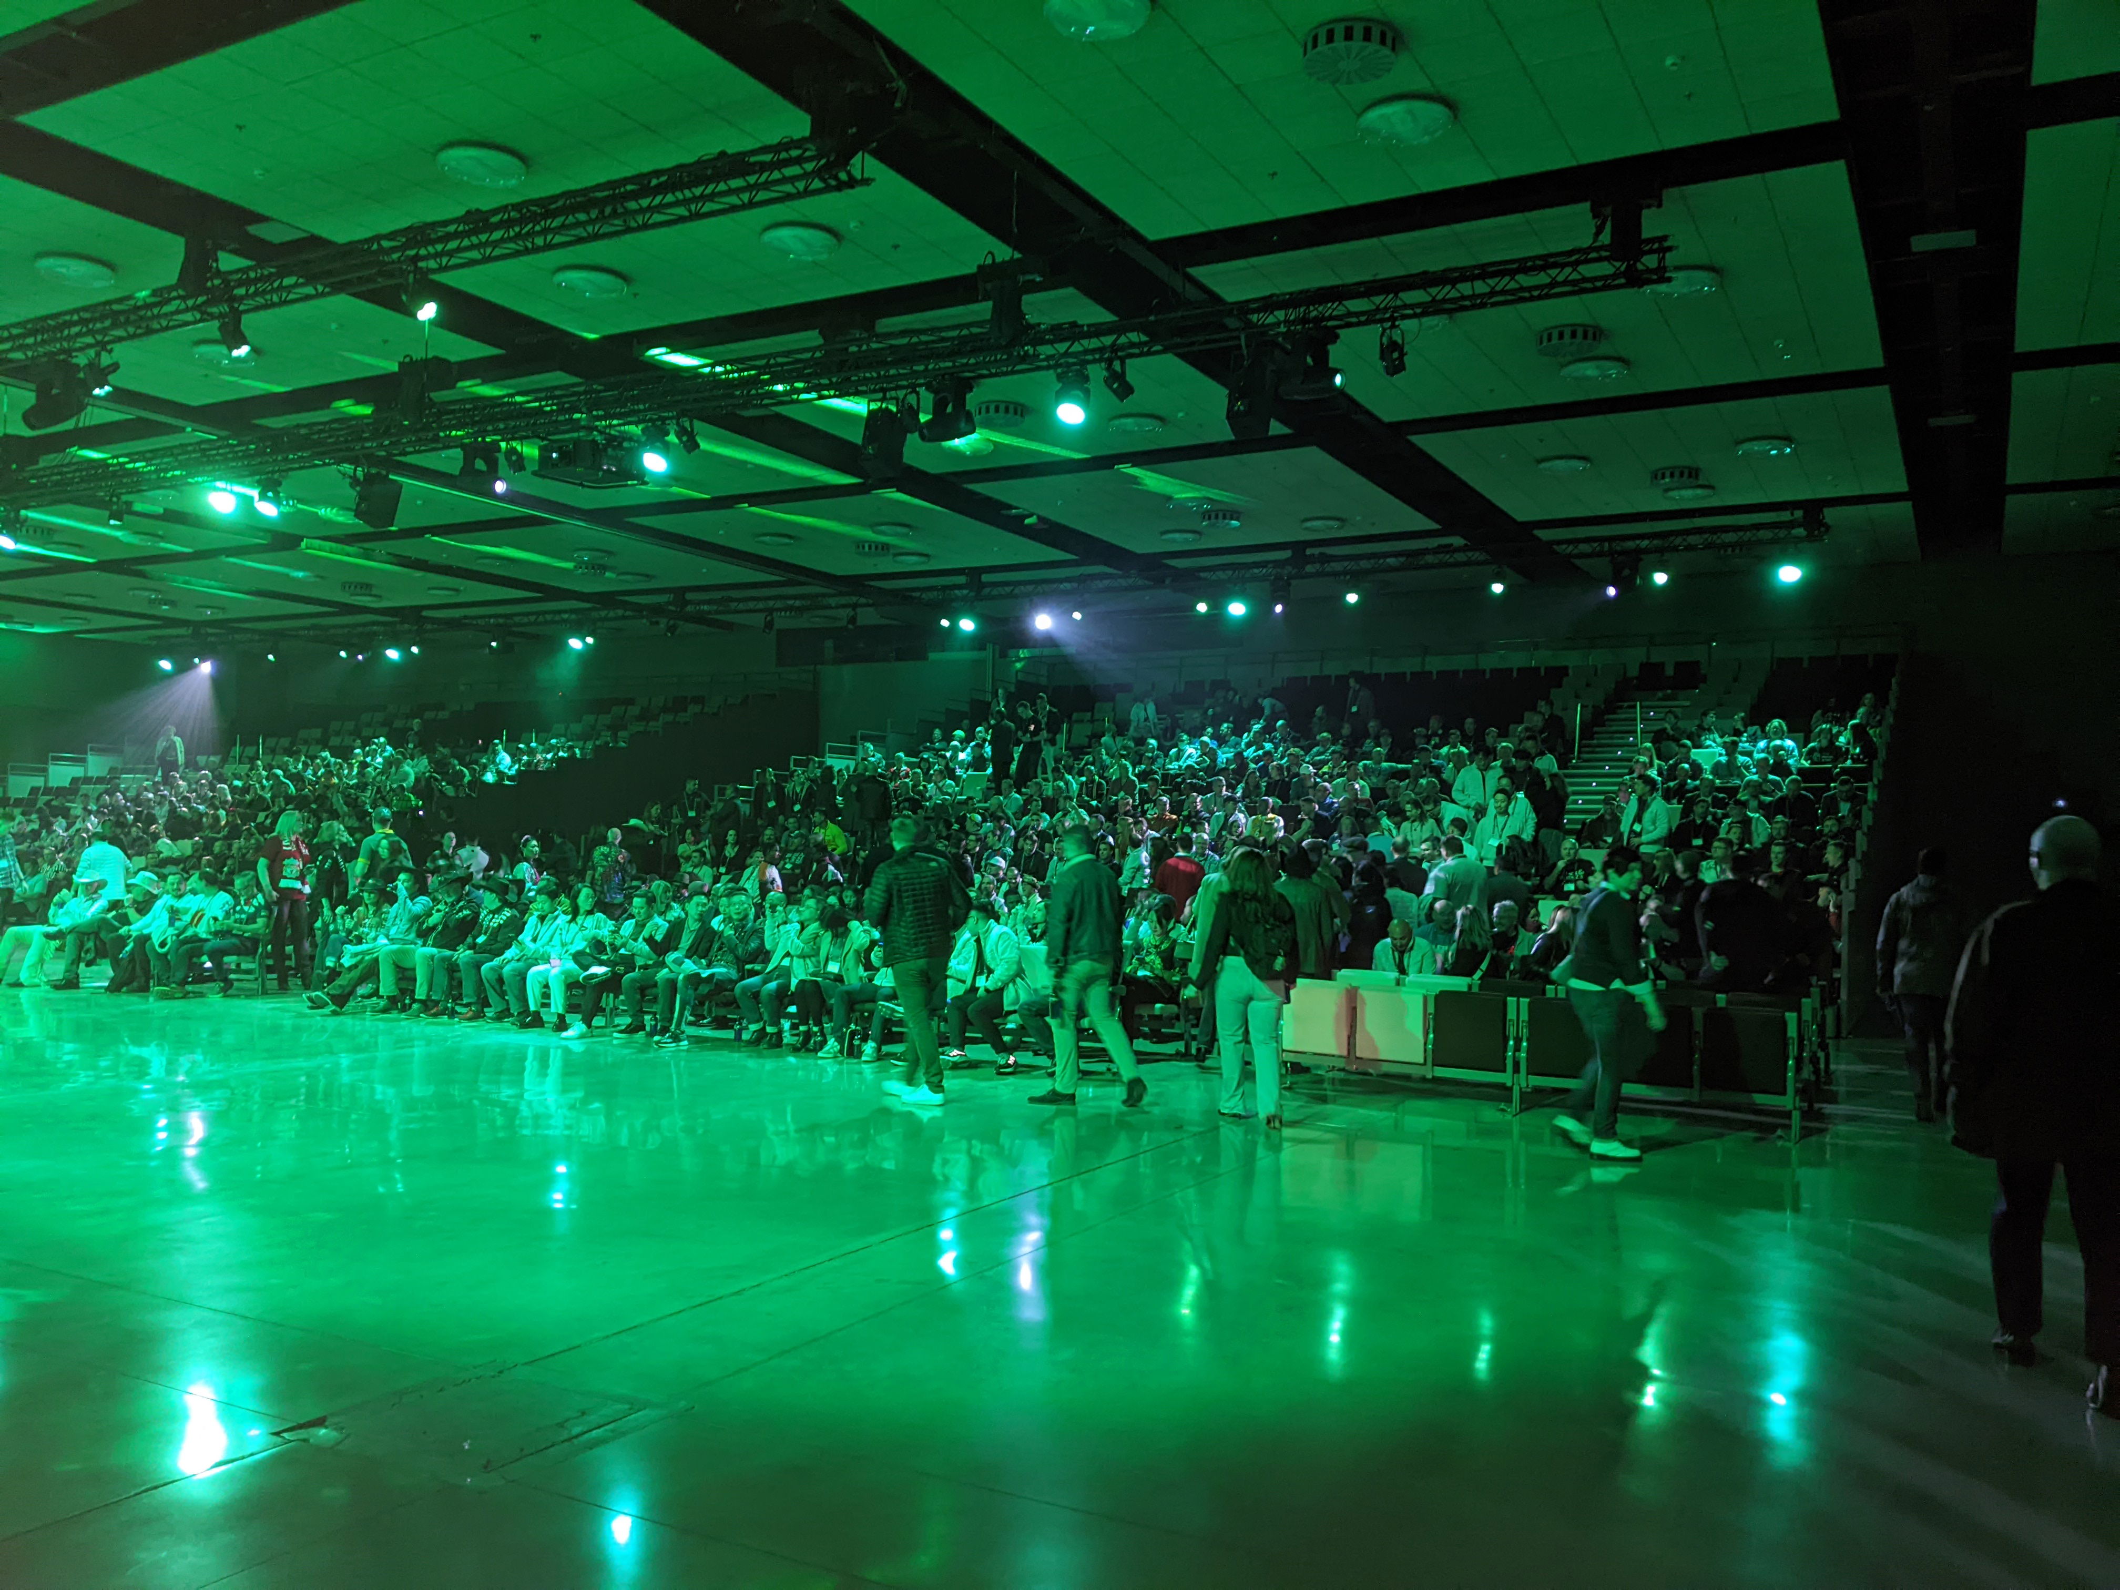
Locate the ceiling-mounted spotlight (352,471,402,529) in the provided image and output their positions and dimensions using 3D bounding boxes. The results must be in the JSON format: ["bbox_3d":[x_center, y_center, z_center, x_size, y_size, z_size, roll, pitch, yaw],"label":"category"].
[{"bbox_3d":[-8.071,-3.493,19.535,0.380,0.590,0.370,0,-16,29],"label":"ceiling-mounted spotlight"}]

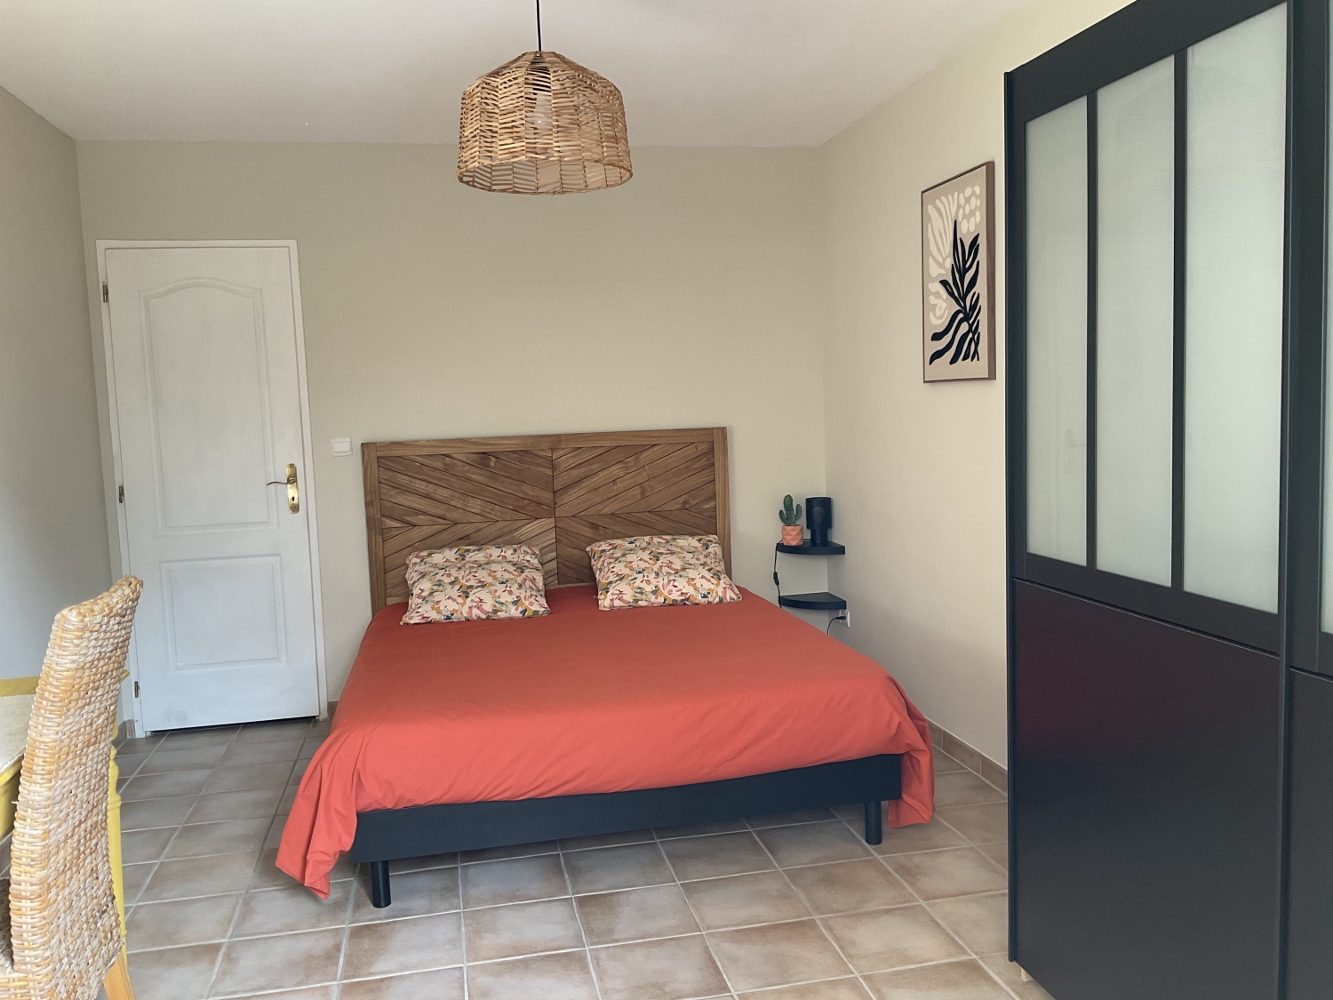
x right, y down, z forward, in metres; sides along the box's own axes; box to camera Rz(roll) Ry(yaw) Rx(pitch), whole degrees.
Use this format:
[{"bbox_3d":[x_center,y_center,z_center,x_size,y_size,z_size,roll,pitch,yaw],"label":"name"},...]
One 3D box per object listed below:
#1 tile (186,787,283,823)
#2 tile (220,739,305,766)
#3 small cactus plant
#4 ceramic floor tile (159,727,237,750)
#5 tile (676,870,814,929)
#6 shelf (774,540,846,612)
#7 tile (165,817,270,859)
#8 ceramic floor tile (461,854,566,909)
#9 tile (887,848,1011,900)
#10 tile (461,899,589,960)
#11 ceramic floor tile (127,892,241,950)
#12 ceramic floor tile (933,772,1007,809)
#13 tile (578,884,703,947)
[{"bbox_3d":[-1.521,1.087,3.955,0.296,0.012,0.296,-3,6,-12],"label":"tile"},{"bbox_3d":[-1.644,1.034,4.546,0.298,0.010,0.298,-3,6,-12],"label":"tile"},{"bbox_3d":[0.587,0.050,5.266,0.112,0.146,0.075,-3,6,-12],"label":"small cactus plant"},{"bbox_3d":[-2.004,1.025,4.781,0.298,0.010,0.298,-3,6,-12],"label":"ceramic floor tile"},{"bbox_3d":[0.214,1.106,3.074,0.296,0.012,0.296,-3,6,-12],"label":"tile"},{"bbox_3d":[0.684,0.356,5.269,0.246,0.298,0.252,-3,6,-12],"label":"shelf"},{"bbox_3d":[-1.449,1.105,3.634,0.297,0.010,0.297,-3,5,-12],"label":"tile"},{"bbox_3d":[-0.442,1.114,3.248,0.296,0.012,0.296,-3,6,-12],"label":"ceramic floor tile"},{"bbox_3d":[0.810,1.070,3.193,0.298,0.010,0.298,-3,6,-12],"label":"tile"},{"bbox_3d":[-0.377,1.131,2.933,0.297,0.010,0.297,-3,5,-12],"label":"tile"},{"bbox_3d":[-1.335,1.165,3.066,0.296,0.012,0.296,-3,6,-12],"label":"ceramic floor tile"},{"bbox_3d":[0.982,1.003,3.849,0.296,0.012,0.296,-3,6,-12],"label":"ceramic floor tile"},{"bbox_3d":[-0.082,1.121,3.010,0.298,0.010,0.298,-3,6,-12],"label":"tile"}]

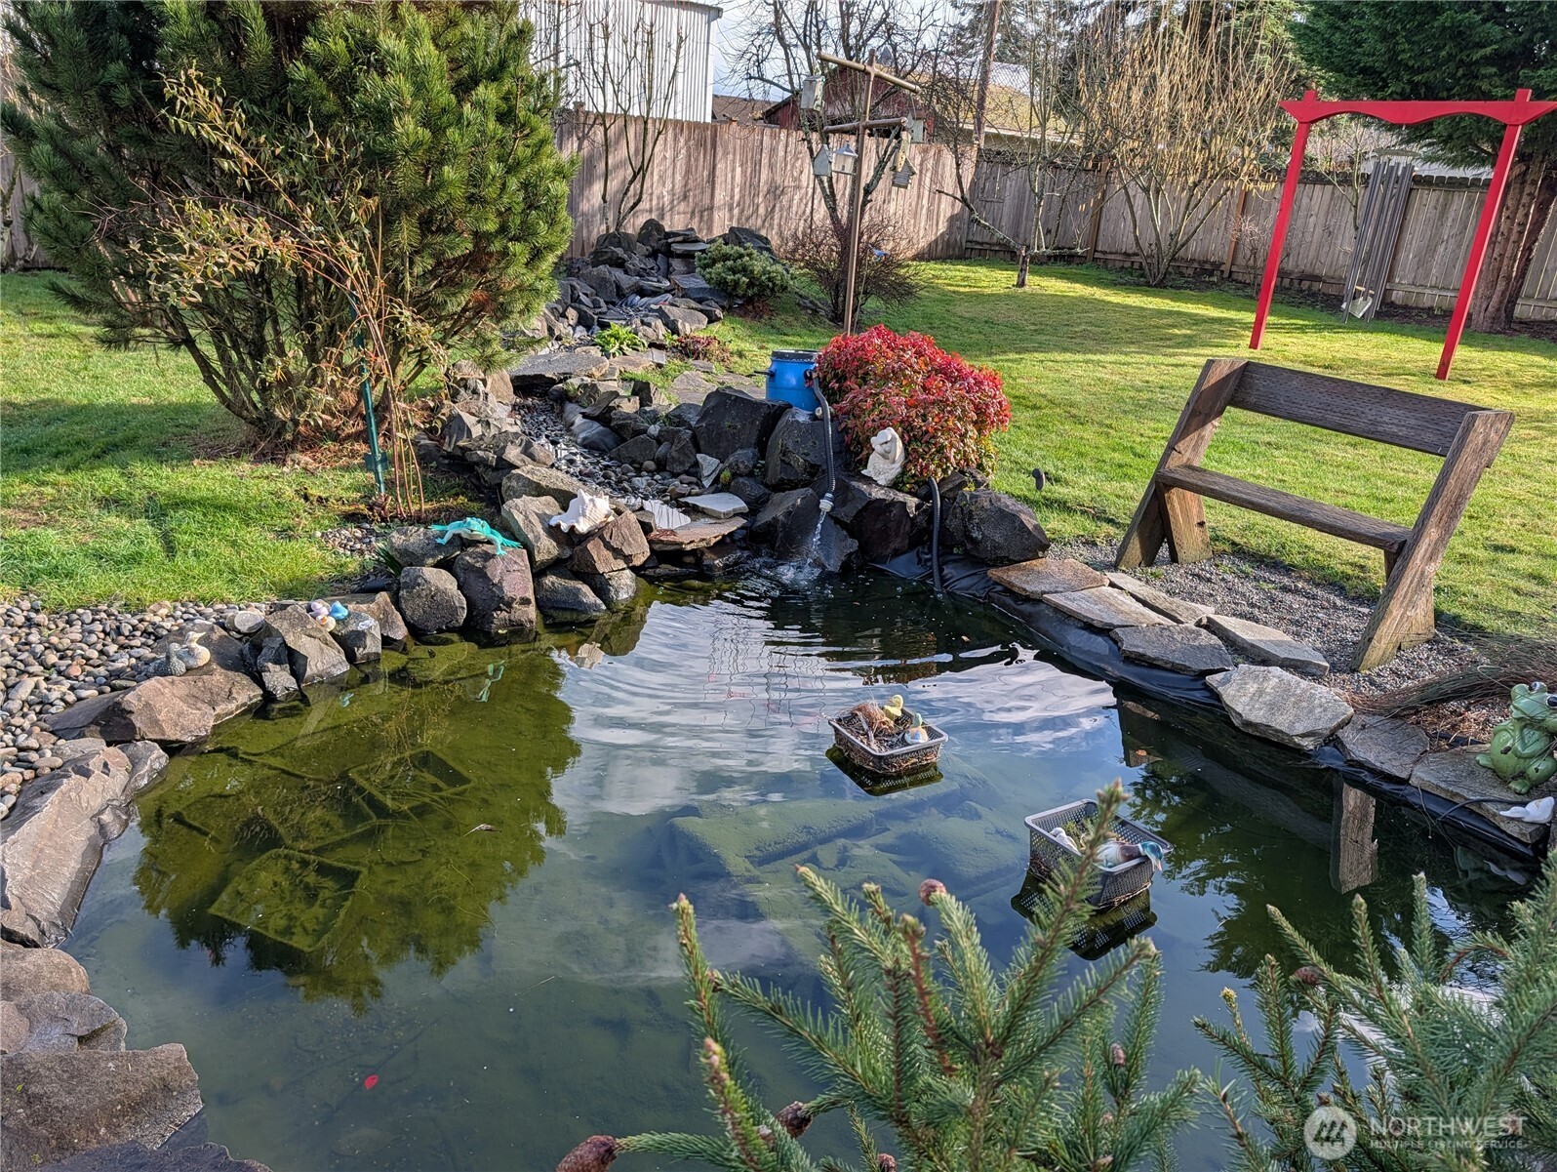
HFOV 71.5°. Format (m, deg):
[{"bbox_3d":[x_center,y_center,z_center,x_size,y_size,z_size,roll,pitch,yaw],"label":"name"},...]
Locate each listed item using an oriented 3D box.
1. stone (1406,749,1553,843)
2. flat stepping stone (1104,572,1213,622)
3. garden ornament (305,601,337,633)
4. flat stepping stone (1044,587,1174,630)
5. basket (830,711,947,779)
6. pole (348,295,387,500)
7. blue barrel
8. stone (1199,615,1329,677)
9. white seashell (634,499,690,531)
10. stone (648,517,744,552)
[{"bbox_3d":[2.170,0.616,3.266,0.442,0.050,0.413,-6,22,-27],"label":"stone"},{"bbox_3d":[1.670,0.063,4.690,0.245,0.045,0.632,-2,20,-16],"label":"flat stepping stone"},{"bbox_3d":[-1.557,0.104,3.685,0.095,0.085,0.095,-10,24,-36],"label":"garden ornament"},{"bbox_3d":[1.406,0.112,4.491,0.420,0.045,0.443,-7,22,-28],"label":"flat stepping stone"},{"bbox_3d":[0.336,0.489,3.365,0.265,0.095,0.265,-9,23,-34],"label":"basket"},{"bbox_3d":[-1.792,-0.822,4.732,0.099,0.891,0.050,-8,21,-18],"label":"pole"},{"bbox_3d":[0.079,-1.041,5.465,0.282,0.307,0.282,2,20,-5],"label":"blue barrel"},{"bbox_3d":[1.857,0.224,4.173,0.307,0.050,0.520,2,20,-8],"label":"stone"},{"bbox_3d":[-0.481,-0.295,4.520,0.210,0.090,0.140,1,22,-6],"label":"white seashell"},{"bbox_3d":[-0.368,-0.250,5.120,0.525,0.054,0.337,-5,22,-23],"label":"stone"}]

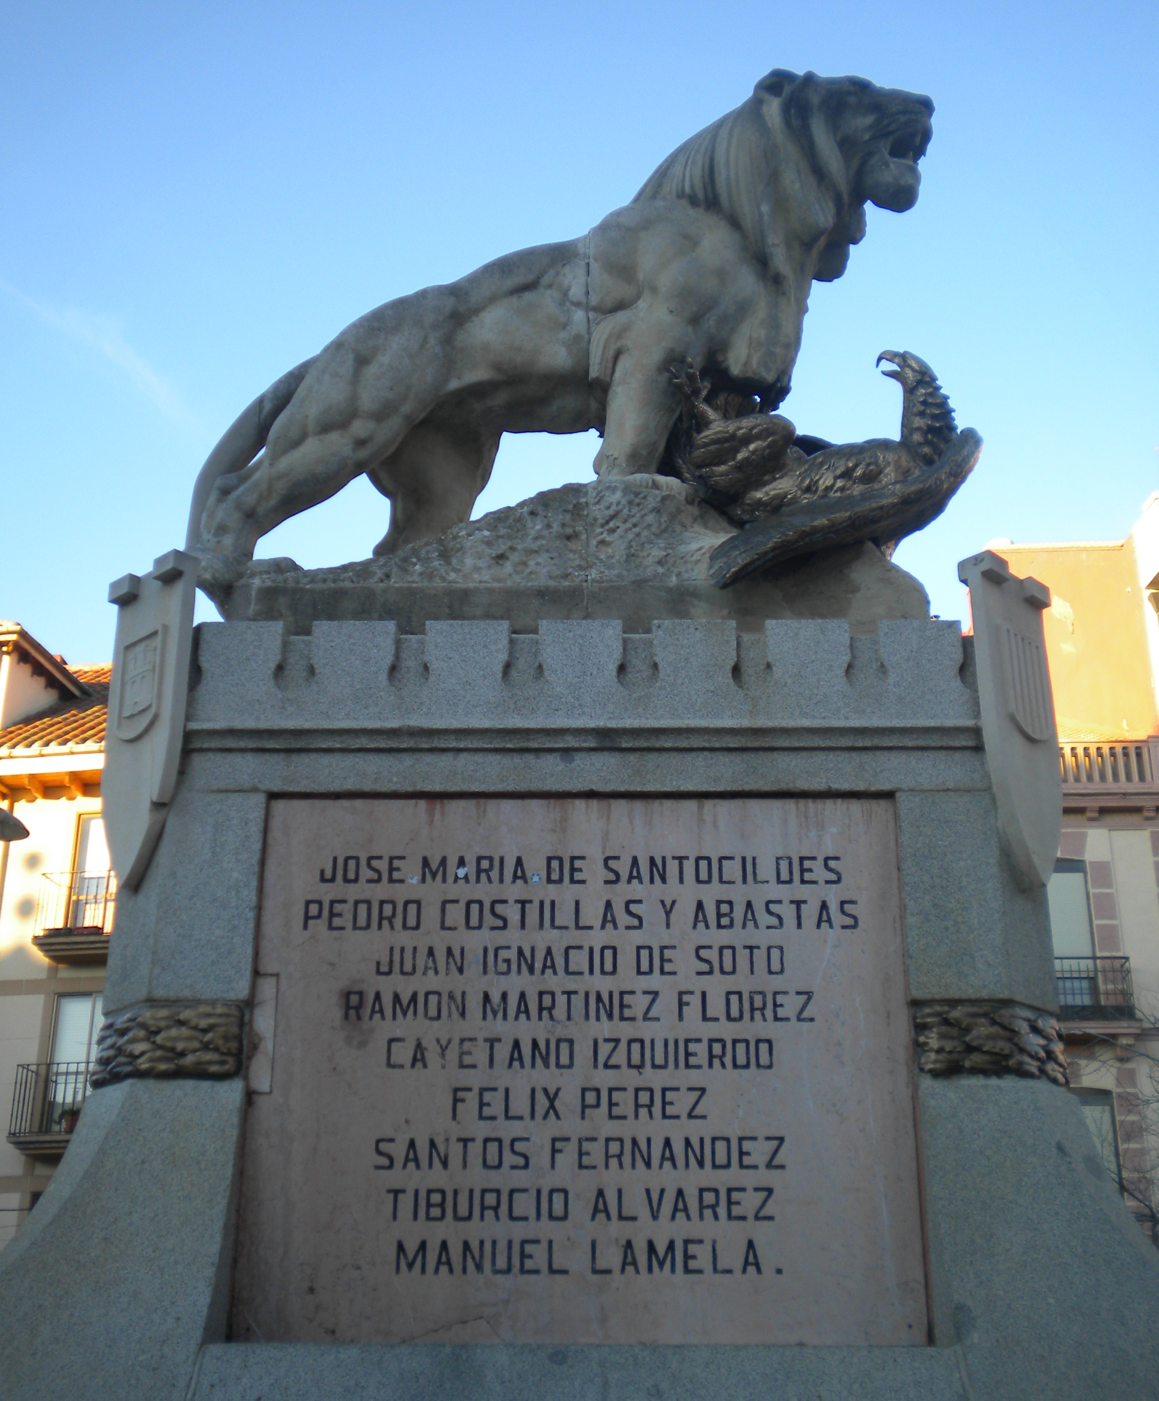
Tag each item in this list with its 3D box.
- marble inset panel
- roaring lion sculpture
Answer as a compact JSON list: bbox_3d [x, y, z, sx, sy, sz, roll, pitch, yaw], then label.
[{"bbox_3d":[0.002,0.933,4.799,1.724,1.433,0.070,0,-23,0],"label":"marble inset panel"},{"bbox_3d":[0.022,-1.341,6.614,2.674,2.392,0.831,0,-23,0],"label":"roaring lion sculpture"}]

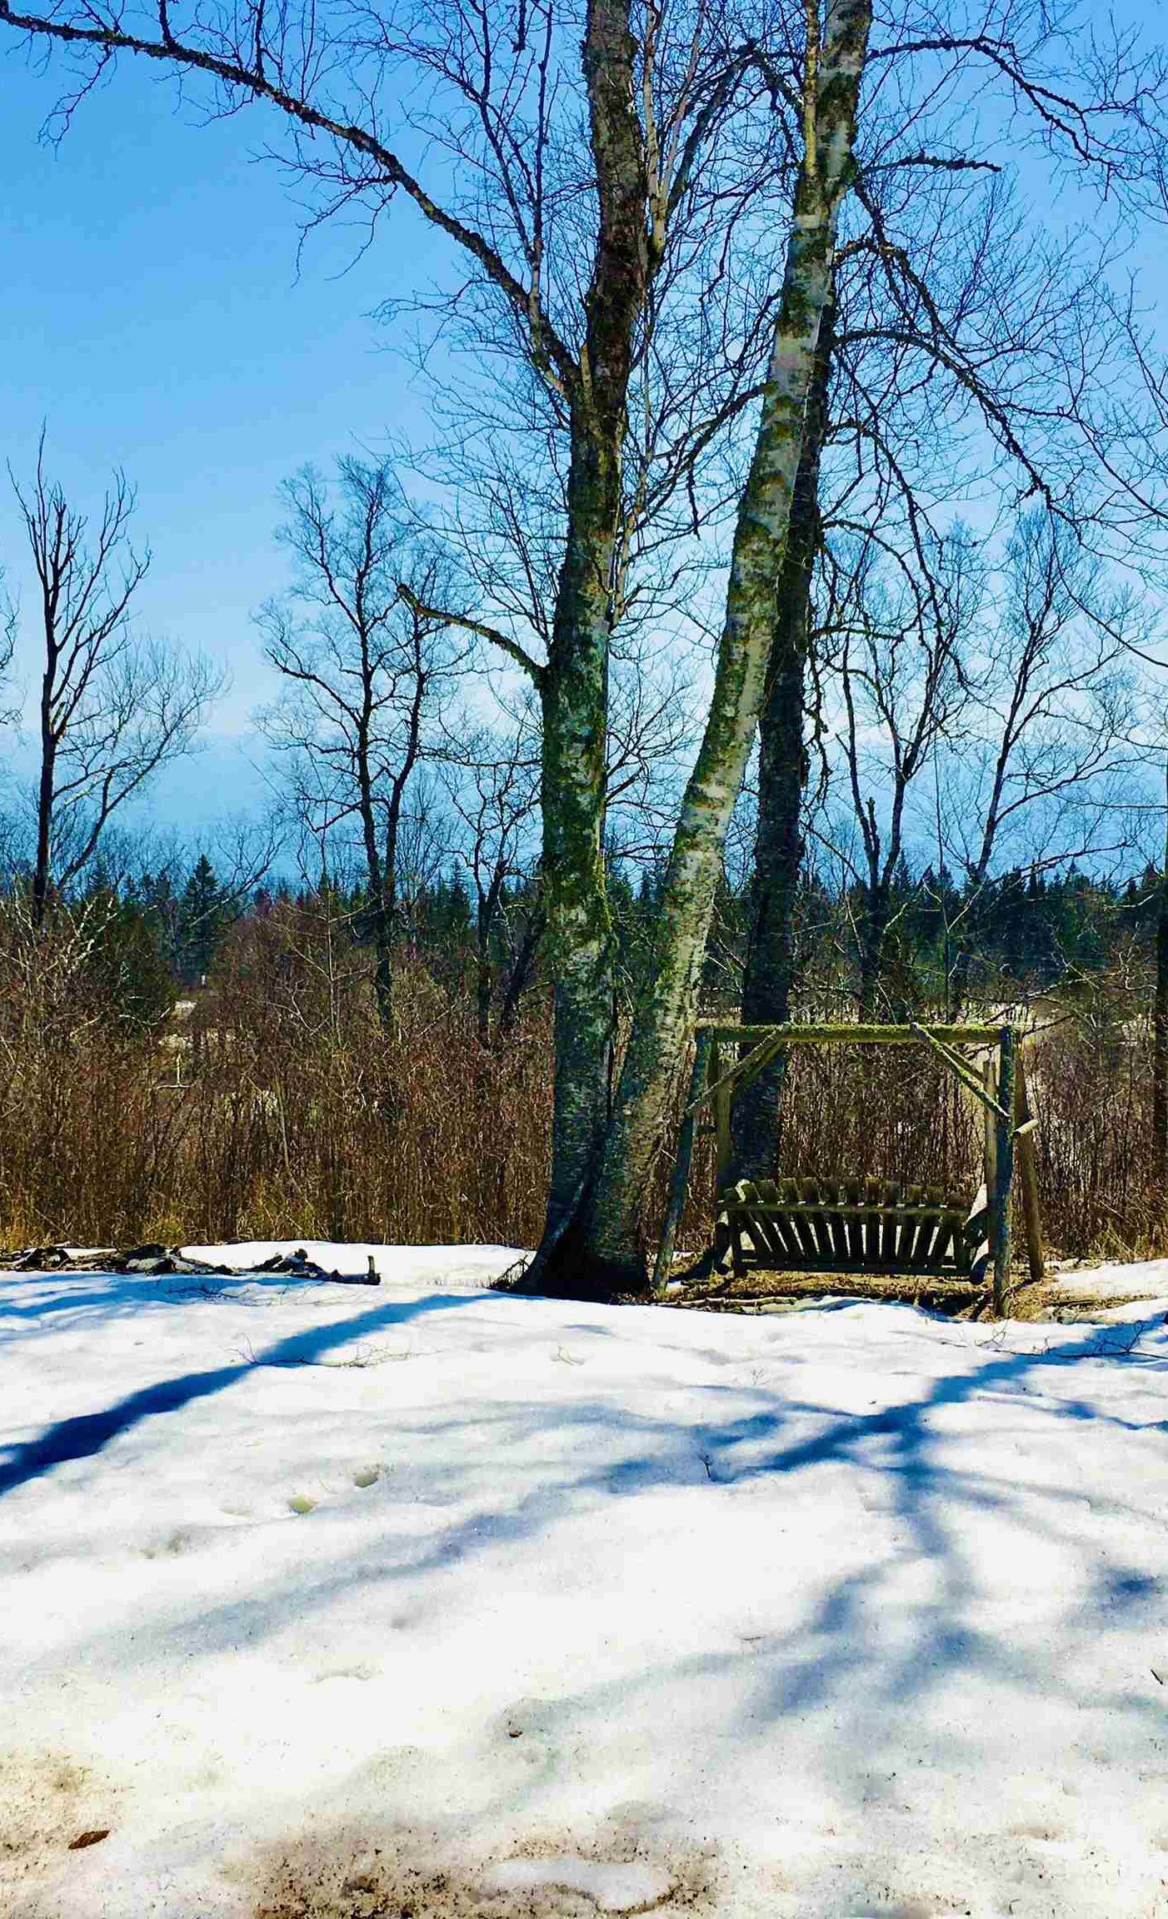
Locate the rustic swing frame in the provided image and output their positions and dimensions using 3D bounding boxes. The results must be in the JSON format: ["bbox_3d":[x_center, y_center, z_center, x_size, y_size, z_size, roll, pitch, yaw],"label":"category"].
[{"bbox_3d":[1.719,1.251,13.806,2.350,1.660,1.180,2,6,21],"label":"rustic swing frame"}]

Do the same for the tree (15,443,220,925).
[{"bbox_3d":[-7.578,-3.751,34.799,3.310,9.100,3.140,-1,6,-12],"label":"tree"}]

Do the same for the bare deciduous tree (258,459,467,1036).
[{"bbox_3d":[-3.606,-3.361,34.839,3.410,9.380,3.240,-1,6,-6],"label":"bare deciduous tree"}]

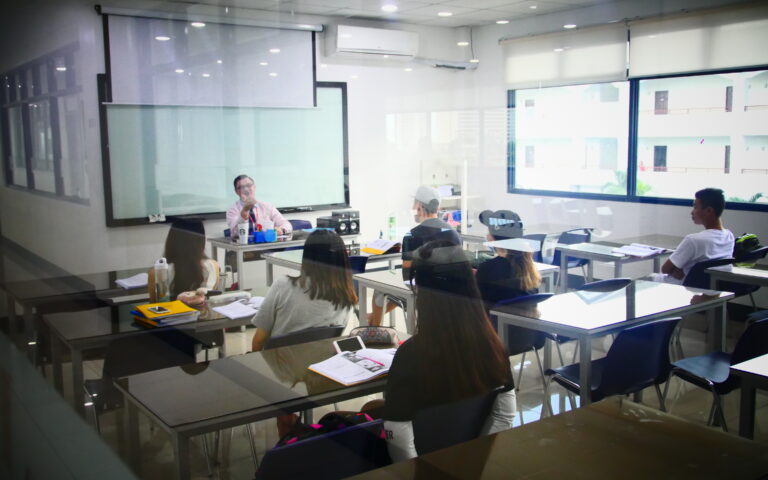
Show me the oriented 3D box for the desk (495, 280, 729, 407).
[{"bbox_3d":[1.295,0.710,4.173,1.290,0.745,0.615,-6,9,-35],"label":"desk"}]

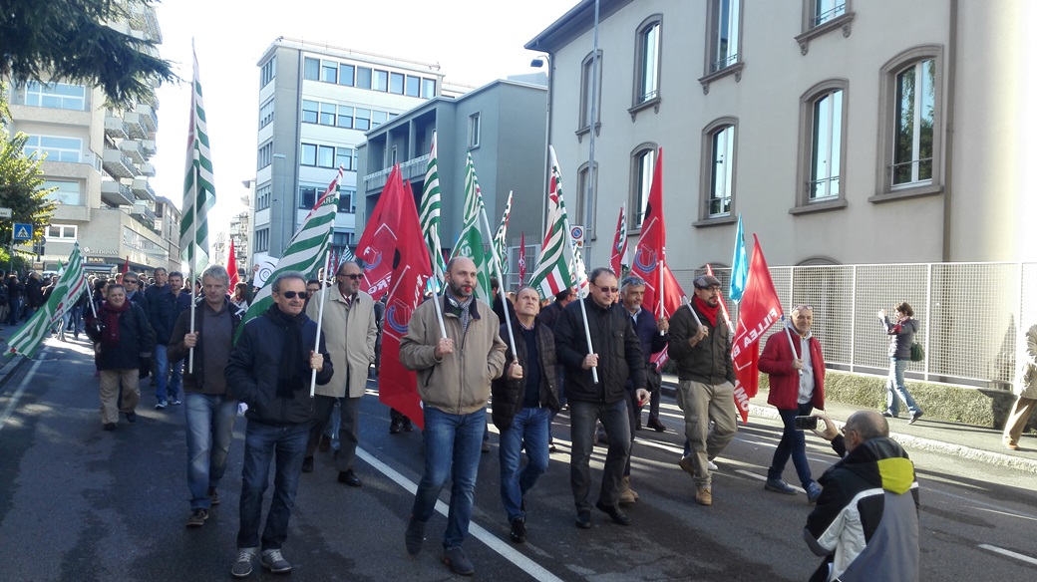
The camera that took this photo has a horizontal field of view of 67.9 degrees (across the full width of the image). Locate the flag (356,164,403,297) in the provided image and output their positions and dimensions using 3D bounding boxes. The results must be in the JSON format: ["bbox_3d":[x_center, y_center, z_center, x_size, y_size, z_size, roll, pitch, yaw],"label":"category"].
[{"bbox_3d":[-1.283,-0.564,7.200,0.500,1.280,0.360,2,0,23],"label":"flag"}]

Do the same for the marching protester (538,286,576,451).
[{"bbox_3d":[0.422,0.798,7.850,0.550,1.740,0.420,2,0,-34],"label":"marching protester"}]

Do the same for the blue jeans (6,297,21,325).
[{"bbox_3d":[-16.406,0.664,25.000,0.360,0.910,0.380,2,0,-29],"label":"blue jeans"}]

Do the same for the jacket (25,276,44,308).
[{"bbox_3d":[-12.581,0.013,20.000,0.360,0.820,0.520,2,0,37],"label":"jacket"}]

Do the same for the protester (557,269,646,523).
[{"bbox_3d":[0.595,0.749,5.570,0.600,1.821,0.500,2,0,-21],"label":"protester"}]

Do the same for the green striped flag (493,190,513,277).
[{"bbox_3d":[-0.188,-0.656,8.800,0.280,1.000,0.250,2,0,-10],"label":"green striped flag"}]

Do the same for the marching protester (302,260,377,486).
[{"bbox_3d":[-1.476,0.676,6.380,0.590,1.830,0.480,2,0,-27],"label":"marching protester"}]

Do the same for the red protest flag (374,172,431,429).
[{"bbox_3d":[-0.700,0.078,4.800,0.240,1.620,0.530,2,0,-37],"label":"red protest flag"}]

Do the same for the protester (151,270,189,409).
[{"bbox_3d":[-4.482,0.605,9.949,0.530,1.742,0.420,2,0,-27],"label":"protester"}]

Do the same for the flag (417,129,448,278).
[{"bbox_3d":[-0.747,-0.708,6.700,0.269,1.354,0.250,2,0,-18],"label":"flag"}]

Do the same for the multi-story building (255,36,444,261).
[{"bbox_3d":[-14.122,-8.682,66.089,13.900,20.000,8.500,2,0,-29],"label":"multi-story building"}]

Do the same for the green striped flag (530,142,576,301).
[{"bbox_3d":[0.260,-0.509,5.650,0.340,1.120,0.360,2,0,18],"label":"green striped flag"}]

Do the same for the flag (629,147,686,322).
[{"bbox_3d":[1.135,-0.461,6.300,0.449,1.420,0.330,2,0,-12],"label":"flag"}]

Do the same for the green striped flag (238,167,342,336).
[{"bbox_3d":[-1.457,-0.238,4.900,0.640,1.130,0.360,2,0,23],"label":"green striped flag"}]

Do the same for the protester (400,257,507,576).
[{"bbox_3d":[-0.383,0.721,4.450,0.620,1.790,0.520,2,0,-22],"label":"protester"}]

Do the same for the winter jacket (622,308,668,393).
[{"bbox_3d":[0.968,0.466,6.150,0.520,0.710,0.370,2,0,-18],"label":"winter jacket"}]

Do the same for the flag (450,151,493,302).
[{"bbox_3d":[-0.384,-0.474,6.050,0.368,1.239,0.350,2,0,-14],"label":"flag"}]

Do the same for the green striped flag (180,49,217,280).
[{"bbox_3d":[-2.062,-0.837,4.950,0.260,1.470,0.260,2,0,12],"label":"green striped flag"}]

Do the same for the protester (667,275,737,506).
[{"bbox_3d":[1.479,0.802,6.220,0.540,1.840,0.520,2,0,-18],"label":"protester"}]

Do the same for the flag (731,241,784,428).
[{"bbox_3d":[2.009,0.324,6.500,0.440,1.550,0.380,2,0,0],"label":"flag"}]

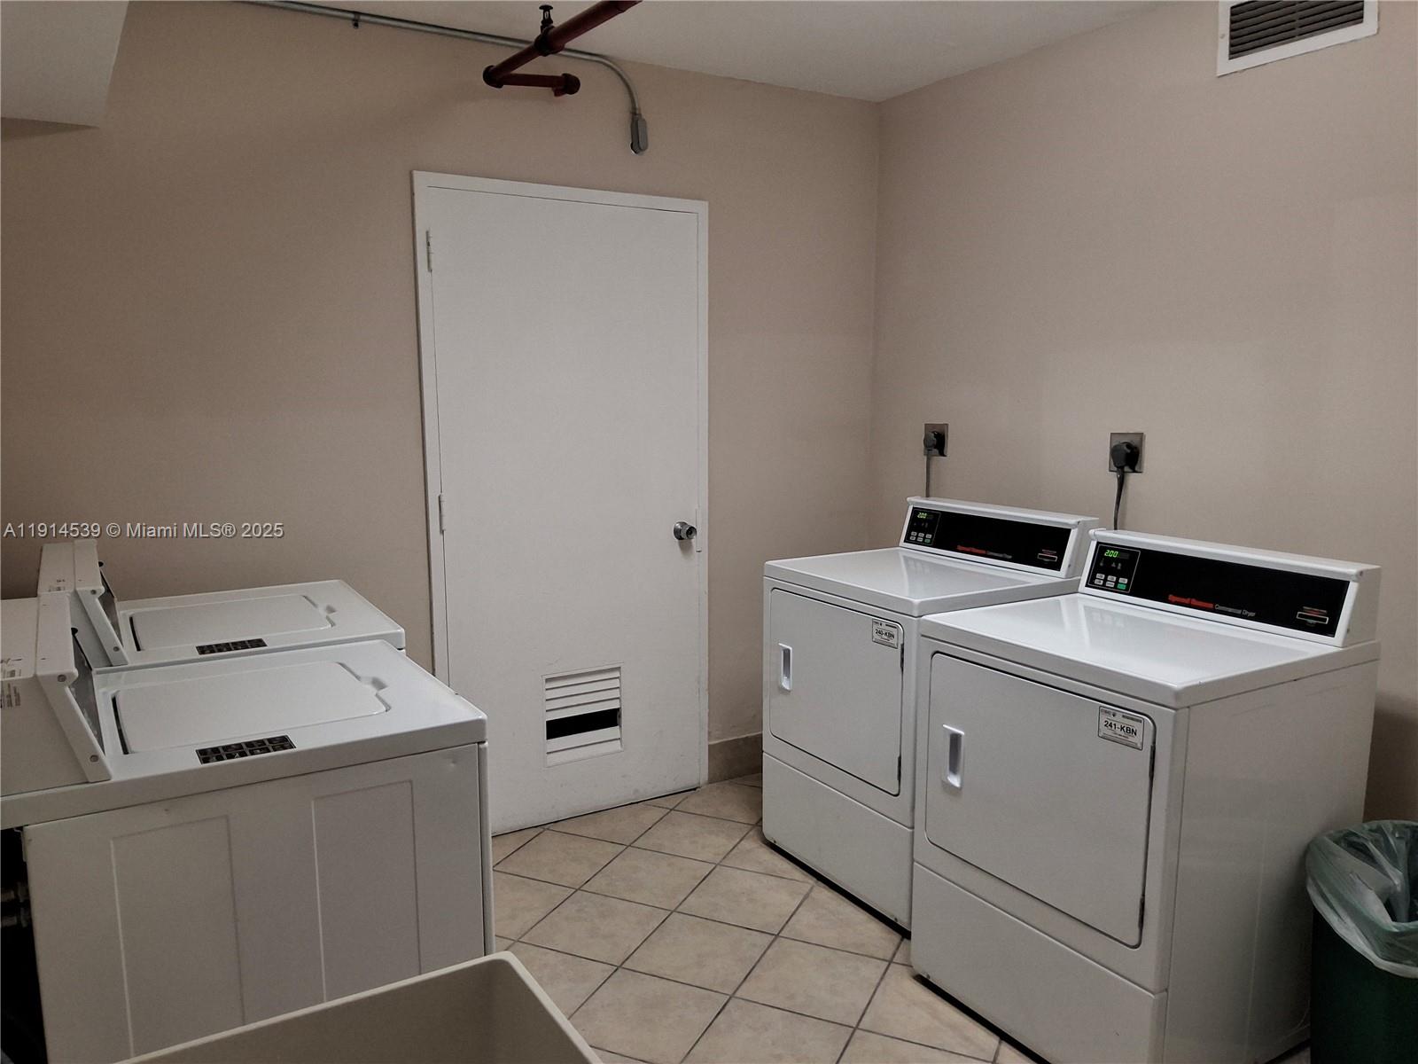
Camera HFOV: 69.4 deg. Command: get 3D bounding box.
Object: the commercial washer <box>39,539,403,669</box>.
[{"bbox_3d":[-1.171,0.590,2.487,0.711,1.083,0.652,-5,9,-31],"label":"commercial washer"}]

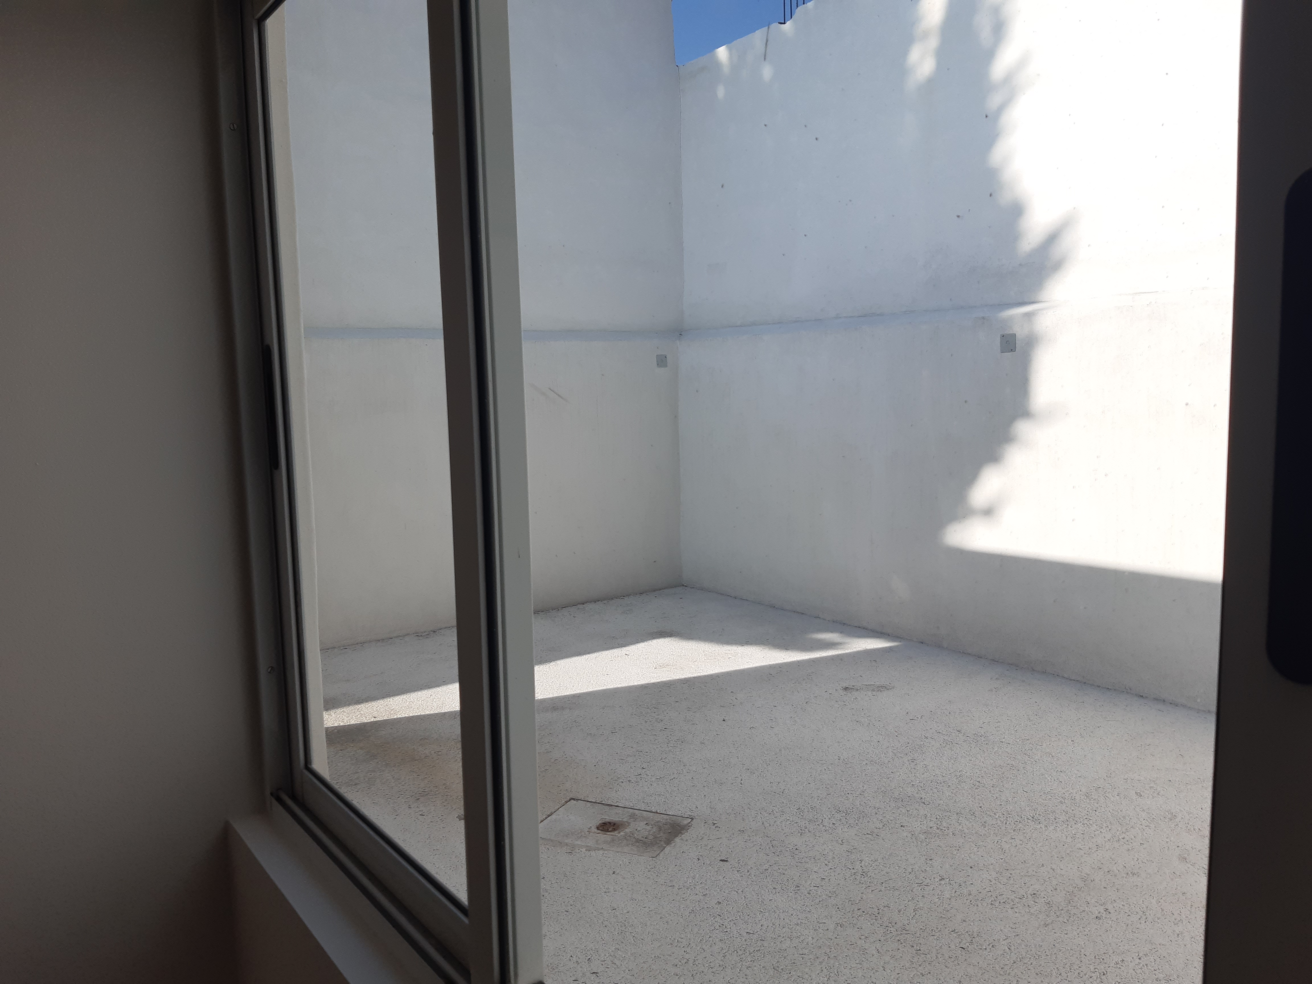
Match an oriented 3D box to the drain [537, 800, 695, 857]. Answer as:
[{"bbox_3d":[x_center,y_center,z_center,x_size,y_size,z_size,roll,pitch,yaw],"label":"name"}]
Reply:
[{"bbox_3d":[-0.193,1.441,4.214,0.592,0.030,0.391,1,7,22],"label":"drain"}]

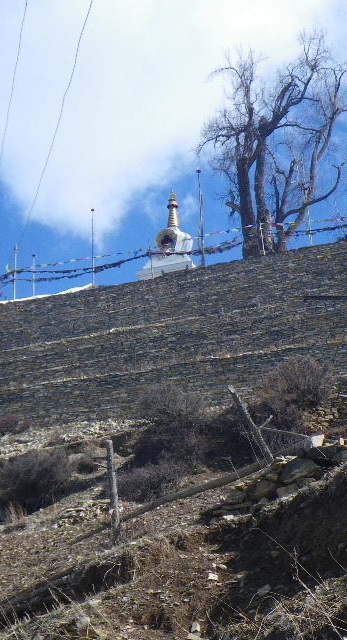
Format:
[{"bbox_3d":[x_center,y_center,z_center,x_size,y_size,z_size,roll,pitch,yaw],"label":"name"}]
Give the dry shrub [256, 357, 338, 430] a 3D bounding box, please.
[{"bbox_3d":[3.713,2.237,46.500,2.400,2.100,2.250,0,-13,0],"label":"dry shrub"}]

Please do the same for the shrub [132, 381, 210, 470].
[{"bbox_3d":[-0.091,3.211,46.500,2.350,2.500,2.250,0,-13,0],"label":"shrub"}]

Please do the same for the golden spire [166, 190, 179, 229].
[{"bbox_3d":[-0.039,-4.339,60.000,0.520,1.550,0.520,0,-13,0],"label":"golden spire"}]

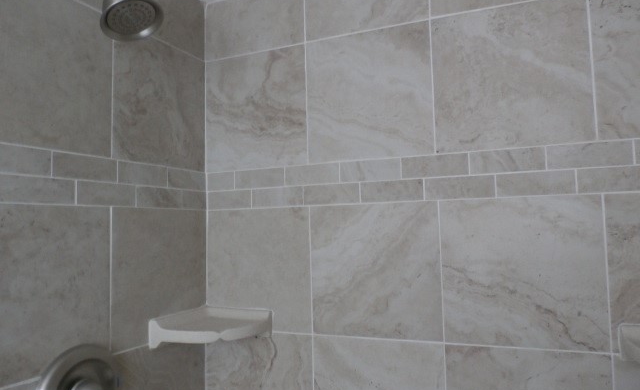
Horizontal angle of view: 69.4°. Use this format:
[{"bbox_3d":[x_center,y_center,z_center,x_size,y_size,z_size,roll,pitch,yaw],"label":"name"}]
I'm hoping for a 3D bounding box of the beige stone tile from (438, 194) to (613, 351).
[{"bbox_3d":[0.421,0.163,0.980,0.317,0.315,0.011,-3,-4,23],"label":"beige stone tile"}]

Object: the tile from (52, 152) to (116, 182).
[{"bbox_3d":[-0.483,-0.054,0.952,0.011,0.049,0.149,-3,-5,26],"label":"tile"}]

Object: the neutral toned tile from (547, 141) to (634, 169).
[{"bbox_3d":[0.546,-0.081,0.940,0.151,0.050,0.011,-3,-4,23],"label":"neutral toned tile"}]

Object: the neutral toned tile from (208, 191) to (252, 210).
[{"bbox_3d":[-0.245,0.014,1.260,0.141,0.049,0.011,-3,-4,23],"label":"neutral toned tile"}]

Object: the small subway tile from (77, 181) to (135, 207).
[{"bbox_3d":[-0.467,0.001,1.011,0.012,0.049,0.157,-3,-4,23],"label":"small subway tile"}]

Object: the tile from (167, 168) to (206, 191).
[{"bbox_3d":[-0.363,-0.039,1.259,0.012,0.051,0.158,-3,-4,23],"label":"tile"}]

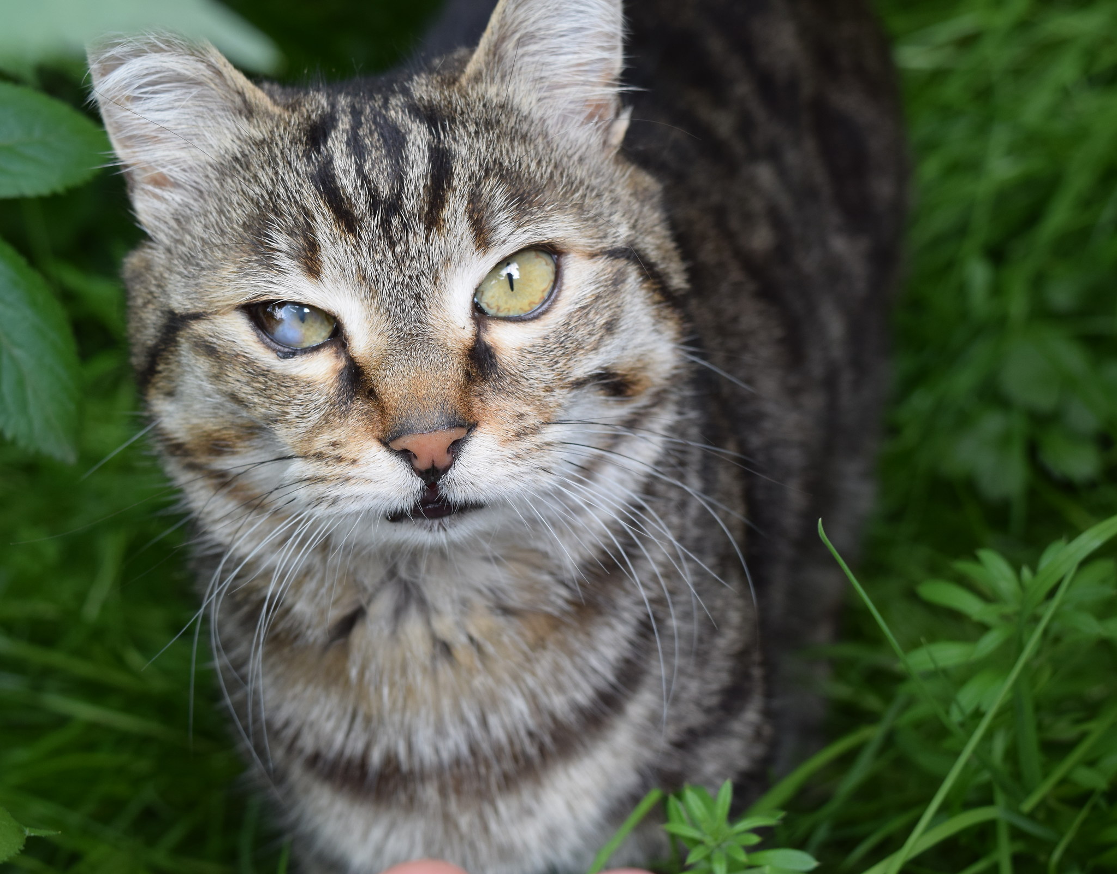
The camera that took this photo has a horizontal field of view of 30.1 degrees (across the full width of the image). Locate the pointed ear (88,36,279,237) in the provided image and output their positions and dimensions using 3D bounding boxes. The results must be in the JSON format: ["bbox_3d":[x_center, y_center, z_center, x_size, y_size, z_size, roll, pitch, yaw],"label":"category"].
[{"bbox_3d":[-0.084,-0.067,0.456,0.040,0.024,0.045,-30,78,21],"label":"pointed ear"}]

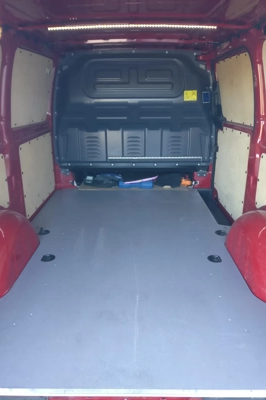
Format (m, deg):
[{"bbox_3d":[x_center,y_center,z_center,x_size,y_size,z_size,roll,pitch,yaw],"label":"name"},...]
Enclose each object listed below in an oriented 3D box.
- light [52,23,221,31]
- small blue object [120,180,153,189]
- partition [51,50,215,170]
[{"bbox_3d":[-0.004,-1.038,1.938,1.010,0.030,0.018,0,18,1],"label":"light"},{"bbox_3d":[0.039,-0.169,3.533,0.370,0.078,0.095,0,18,1],"label":"small blue object"},{"bbox_3d":[0.000,-0.847,3.164,1.560,1.120,0.180,0,18,1],"label":"partition"}]

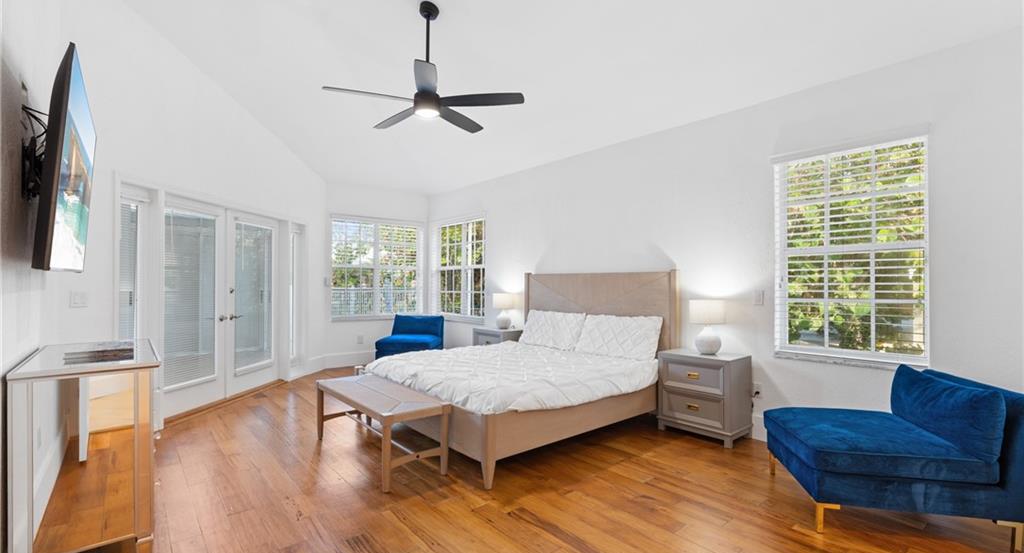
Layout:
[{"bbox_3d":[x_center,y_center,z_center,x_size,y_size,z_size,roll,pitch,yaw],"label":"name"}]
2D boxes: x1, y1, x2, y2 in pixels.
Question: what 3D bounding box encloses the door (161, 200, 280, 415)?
[{"bbox_3d":[-3.079,0.278,4.964,0.080,2.040,1.830,0,-1,5],"label":"door"}]

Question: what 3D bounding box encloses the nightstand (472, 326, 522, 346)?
[{"bbox_3d":[-0.164,1.015,5.950,0.400,0.656,0.610,0,-1,-40],"label":"nightstand"}]

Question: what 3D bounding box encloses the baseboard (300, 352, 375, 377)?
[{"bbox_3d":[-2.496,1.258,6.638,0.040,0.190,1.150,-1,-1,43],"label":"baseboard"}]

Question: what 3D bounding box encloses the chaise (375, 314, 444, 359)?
[{"bbox_3d":[-1.500,0.980,6.810,0.770,0.750,0.910,0,-1,6],"label":"chaise"}]

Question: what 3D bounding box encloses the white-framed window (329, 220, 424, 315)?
[{"bbox_3d":[-2.086,-0.101,7.124,1.500,1.530,0.090,0,-1,-40],"label":"white-framed window"}]

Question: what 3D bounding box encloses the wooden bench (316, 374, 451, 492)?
[{"bbox_3d":[-0.999,1.089,3.355,0.450,0.456,1.270,0,-1,-40],"label":"wooden bench"}]

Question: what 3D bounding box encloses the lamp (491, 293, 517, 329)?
[{"bbox_3d":[-0.118,0.450,5.917,0.300,0.475,0.300,0,-1,-40],"label":"lamp"}]

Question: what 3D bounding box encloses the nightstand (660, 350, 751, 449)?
[{"bbox_3d":[1.629,0.989,3.852,0.400,0.656,0.610,0,-1,-40],"label":"nightstand"}]

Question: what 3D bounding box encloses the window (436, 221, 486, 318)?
[{"bbox_3d":[-0.808,-0.104,7.044,0.090,1.530,1.330,0,-1,-40],"label":"window"}]

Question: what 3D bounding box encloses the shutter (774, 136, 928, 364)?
[{"bbox_3d":[2.397,-0.150,3.292,0.090,1.510,0.915,0,-1,-40],"label":"shutter"}]

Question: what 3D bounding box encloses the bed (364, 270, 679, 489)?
[{"bbox_3d":[0.035,0.638,4.250,2.220,1.375,2.070,0,-1,-40],"label":"bed"}]

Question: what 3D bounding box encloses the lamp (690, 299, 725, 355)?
[{"bbox_3d":[1.660,0.427,3.858,0.310,0.470,0.310,0,-1,-40],"label":"lamp"}]

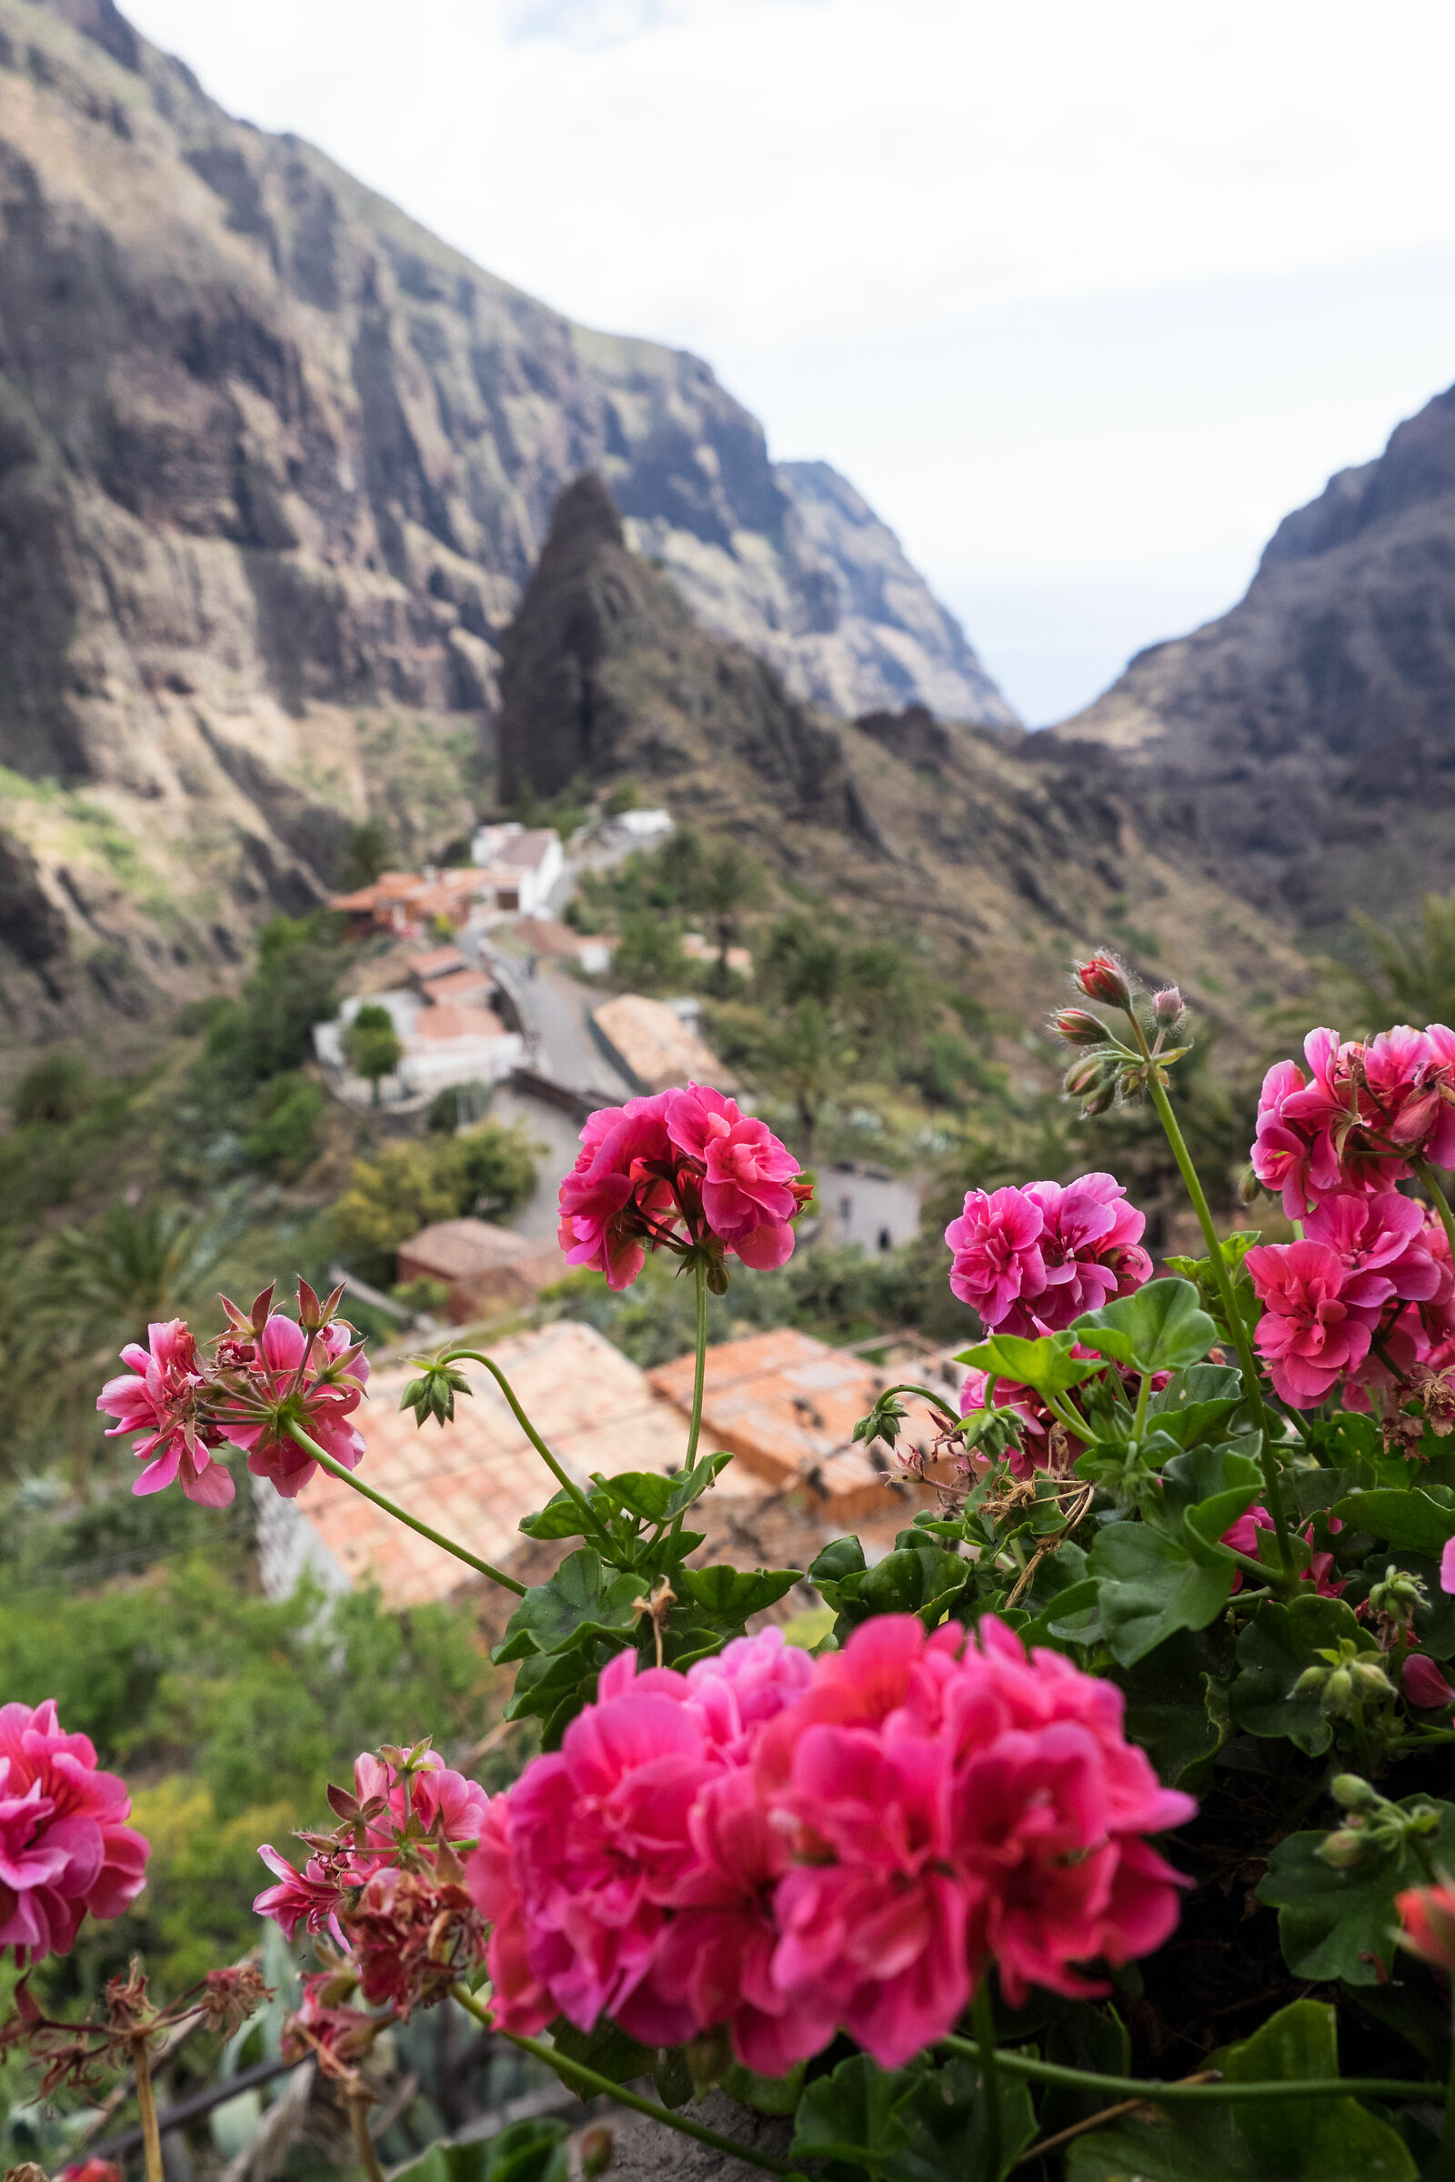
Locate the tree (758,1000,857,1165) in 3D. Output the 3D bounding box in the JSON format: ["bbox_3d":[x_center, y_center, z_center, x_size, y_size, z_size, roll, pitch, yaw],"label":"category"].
[{"bbox_3d":[4.751,-0.556,97.000,5.800,9.600,5.800,0,17,0],"label":"tree"}]

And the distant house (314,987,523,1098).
[{"bbox_3d":[-18.916,-3.021,100.000,10.500,3.800,8.500,-11,21,-31],"label":"distant house"}]

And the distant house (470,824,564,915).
[{"bbox_3d":[-22.906,-23.926,178.000,8.000,7.600,8.000,7,19,21],"label":"distant house"}]

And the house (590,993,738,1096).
[{"bbox_3d":[-3.779,-2.705,98.000,6.400,3.800,12.500,-5,18,-15],"label":"house"}]

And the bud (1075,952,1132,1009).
[{"bbox_3d":[0.099,-0.029,0.430,0.011,0.017,0.011,-45,18,-8],"label":"bud"}]

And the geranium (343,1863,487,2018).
[{"bbox_3d":[-0.084,0.229,0.440,0.036,0.036,0.032,0,17,0],"label":"geranium"}]

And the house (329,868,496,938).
[{"bbox_3d":[-32.392,-19.340,168.000,16.500,5.200,10.000,4,18,14],"label":"house"}]

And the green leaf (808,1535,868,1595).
[{"bbox_3d":[0.032,0.136,0.470,0.018,0.018,0.013,0,18,0],"label":"green leaf"}]

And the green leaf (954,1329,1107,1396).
[{"bbox_3d":[0.111,0.100,0.600,0.054,0.021,0.040,0,17,0],"label":"green leaf"}]

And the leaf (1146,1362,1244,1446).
[{"bbox_3d":[0.131,0.088,0.460,0.028,0.022,0.022,0,18,0],"label":"leaf"}]

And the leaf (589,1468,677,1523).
[{"bbox_3d":[-0.030,0.129,0.520,0.028,0.013,0.018,0,18,0],"label":"leaf"}]

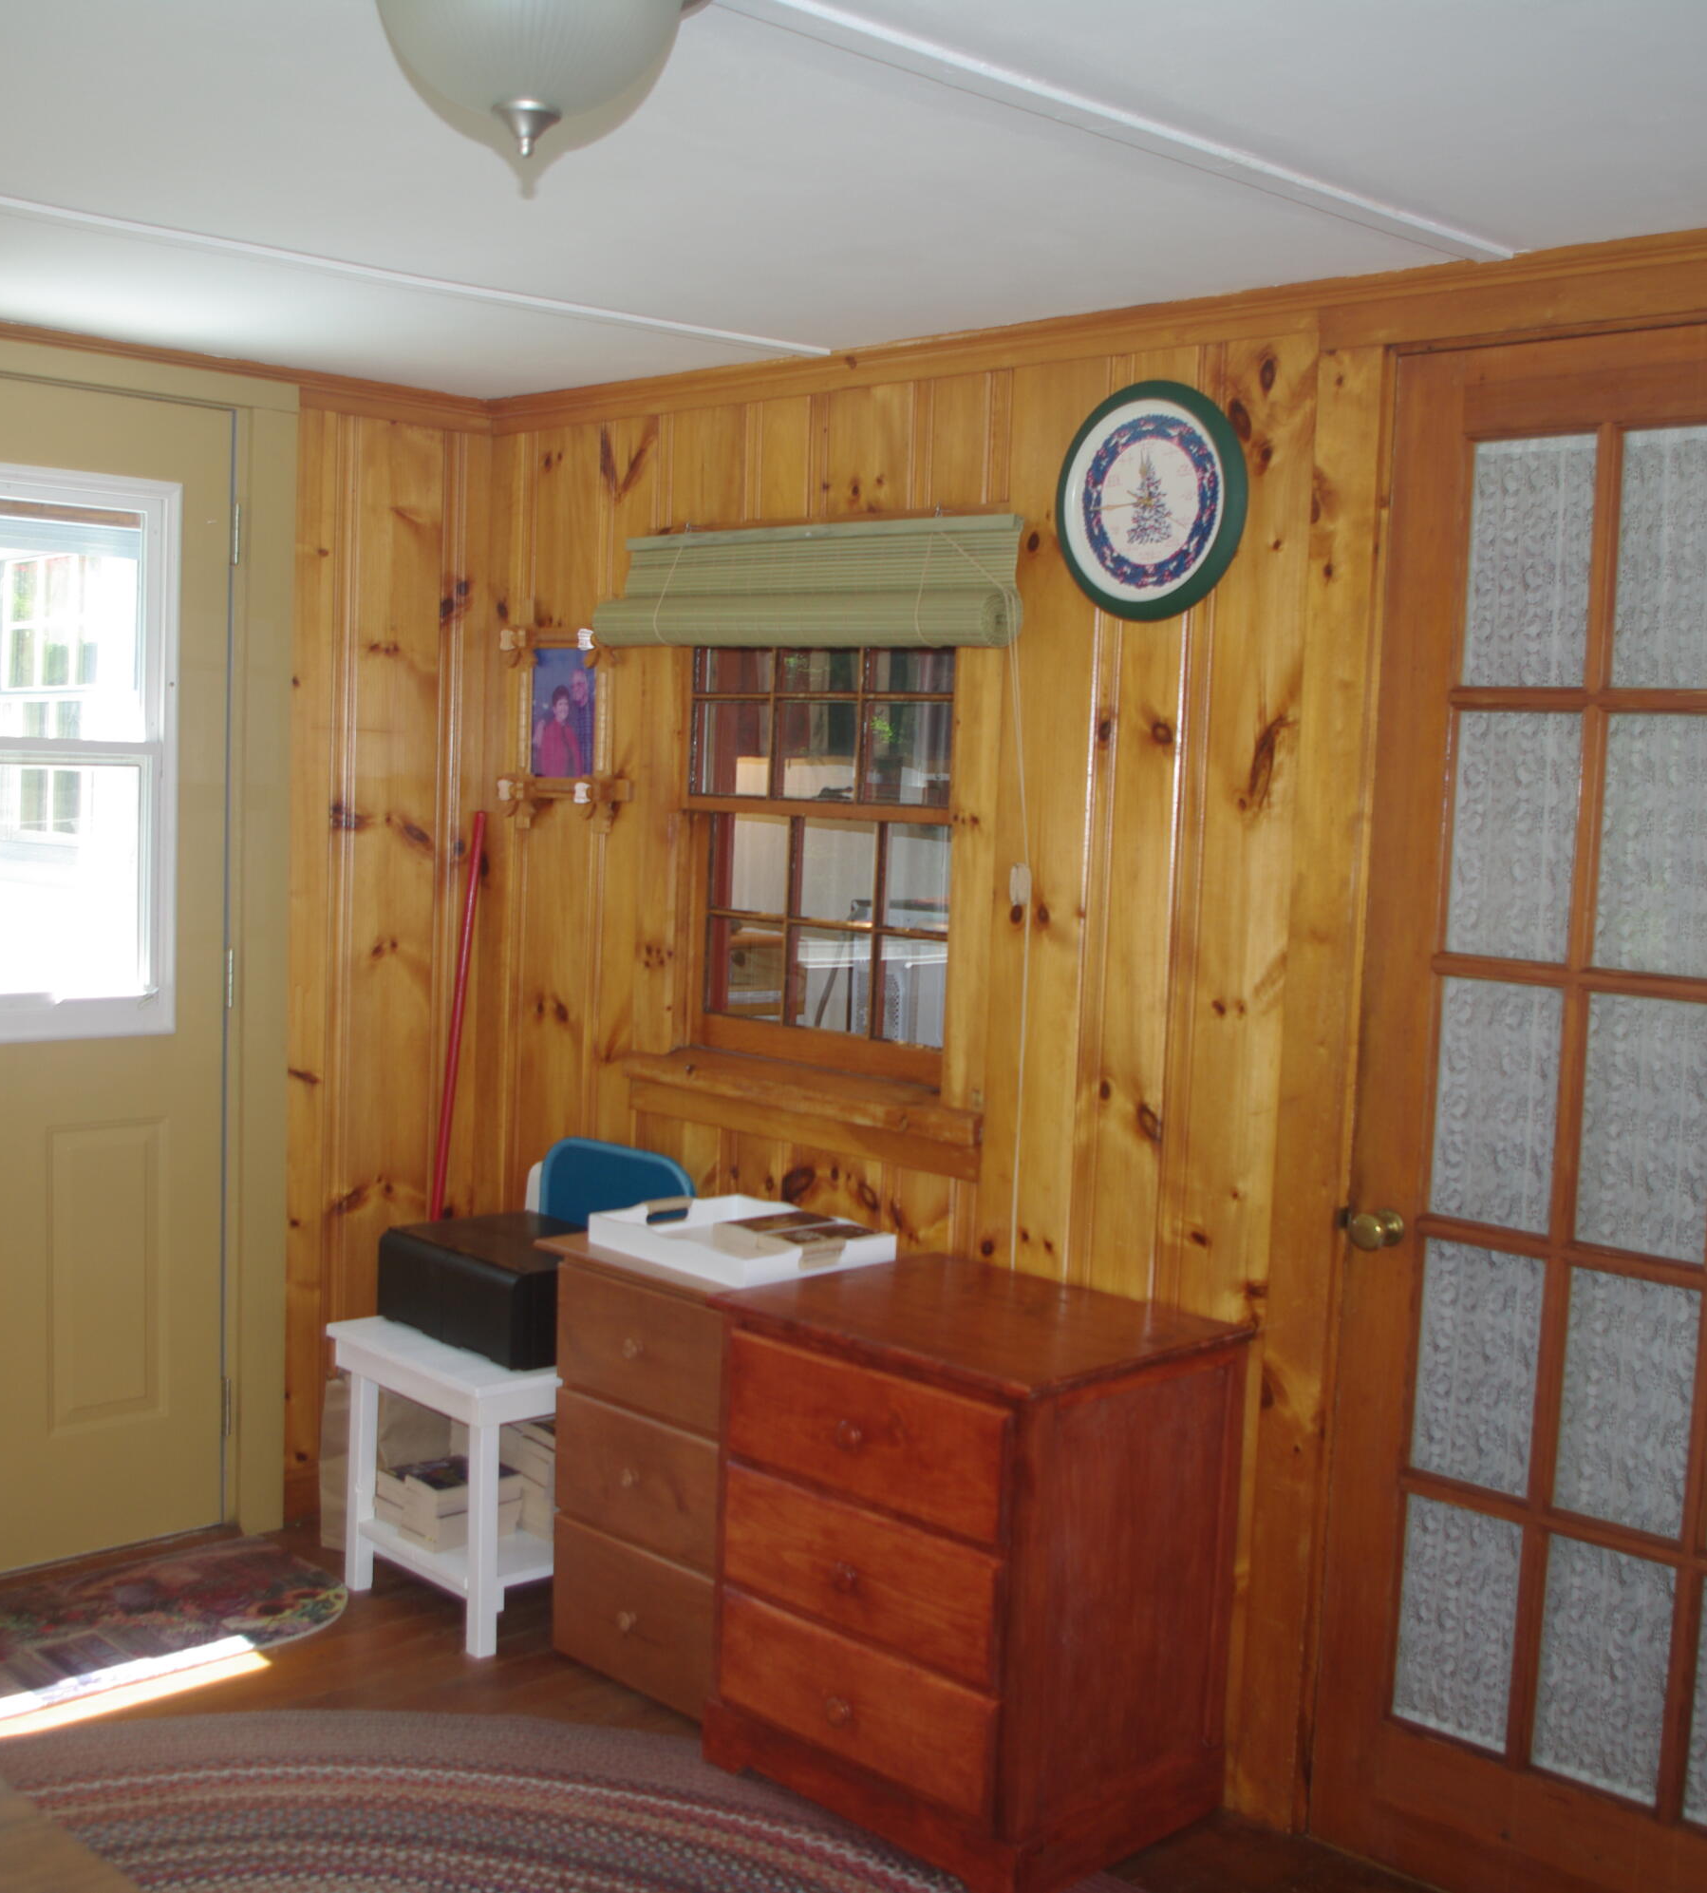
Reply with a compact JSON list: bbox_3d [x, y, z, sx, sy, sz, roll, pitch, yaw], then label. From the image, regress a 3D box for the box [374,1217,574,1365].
[{"bbox_3d":[-0.595,0.601,3.803,0.400,0.168,0.320,7,7,44],"label":"box"}]

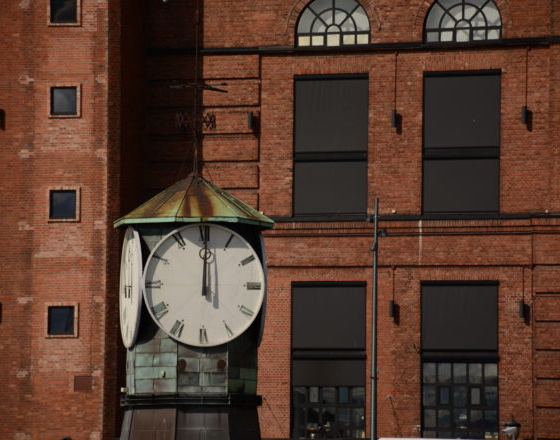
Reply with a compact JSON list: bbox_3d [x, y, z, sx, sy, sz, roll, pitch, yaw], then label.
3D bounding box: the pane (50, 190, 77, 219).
[{"bbox_3d":[-6.602,-0.478,117.125,0.810,0.850,0.060,-1,-4,17],"label":"pane"}]

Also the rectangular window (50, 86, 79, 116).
[{"bbox_3d":[-6.585,-3.622,117.366,0.900,0.930,0.130,-1,-4,17],"label":"rectangular window"}]

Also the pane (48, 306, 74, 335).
[{"bbox_3d":[-6.639,3.045,116.861,0.810,0.850,0.060,-1,-4,17],"label":"pane"}]

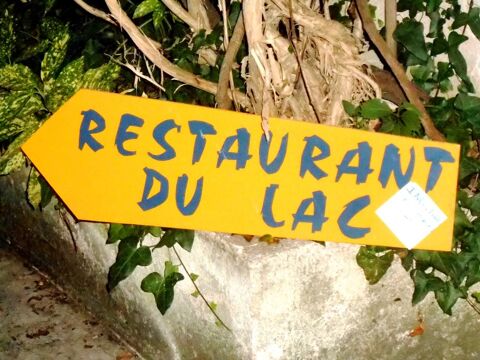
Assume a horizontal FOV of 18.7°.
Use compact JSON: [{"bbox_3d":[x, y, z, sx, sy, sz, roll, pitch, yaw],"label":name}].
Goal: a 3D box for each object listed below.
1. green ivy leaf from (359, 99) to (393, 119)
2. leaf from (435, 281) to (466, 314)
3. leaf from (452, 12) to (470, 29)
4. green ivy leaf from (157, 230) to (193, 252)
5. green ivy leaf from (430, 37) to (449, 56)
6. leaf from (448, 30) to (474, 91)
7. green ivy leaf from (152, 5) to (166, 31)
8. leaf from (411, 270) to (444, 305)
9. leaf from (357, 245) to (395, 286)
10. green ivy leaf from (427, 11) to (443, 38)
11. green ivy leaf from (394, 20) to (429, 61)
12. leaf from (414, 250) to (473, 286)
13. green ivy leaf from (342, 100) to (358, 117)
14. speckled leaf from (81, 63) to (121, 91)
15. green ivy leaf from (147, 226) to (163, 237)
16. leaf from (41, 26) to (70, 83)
[{"bbox_3d":[0.214,-0.113,2.300,0.054,0.028,0.030,-1,15,0],"label":"green ivy leaf"},{"bbox_3d":[0.321,0.179,2.220,0.049,0.050,0.022,-3,15,-6],"label":"leaf"},{"bbox_3d":[0.452,-0.325,2.970,0.037,0.033,0.015,0,-18,0],"label":"leaf"},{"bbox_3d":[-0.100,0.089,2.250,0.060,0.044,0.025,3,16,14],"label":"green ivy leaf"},{"bbox_3d":[0.336,-0.225,2.450,0.030,0.032,0.020,-1,15,0],"label":"green ivy leaf"},{"bbox_3d":[0.368,-0.195,2.420,0.043,0.098,0.030,-3,15,-6],"label":"leaf"},{"bbox_3d":[-0.138,-0.278,2.500,0.024,0.048,0.022,-1,15,0],"label":"green ivy leaf"},{"bbox_3d":[0.345,0.198,2.680,0.063,0.063,0.025,2,-14,6],"label":"leaf"},{"bbox_3d":[0.247,0.154,2.660,0.069,0.073,0.025,0,-14,0],"label":"leaf"},{"bbox_3d":[0.394,-0.315,2.950,0.032,0.057,0.020,4,-17,13],"label":"green ivy leaf"},{"bbox_3d":[0.344,-0.280,2.920,0.068,0.080,0.025,2,-17,7],"label":"green ivy leaf"},{"bbox_3d":[0.313,0.135,2.250,0.093,0.055,0.035,-3,15,-6],"label":"leaf"},{"bbox_3d":[0.209,-0.136,2.760,0.030,0.030,0.012,4,-20,14],"label":"green ivy leaf"},{"bbox_3d":[-0.230,-0.170,2.420,0.063,0.048,0.035,-1,15,0],"label":"speckled leaf"},{"bbox_3d":[-0.156,0.091,2.660,0.029,0.027,0.012,2,-17,7],"label":"green ivy leaf"},{"bbox_3d":[-0.374,-0.254,2.950,0.061,0.114,0.030,-3,-20,-10],"label":"leaf"}]

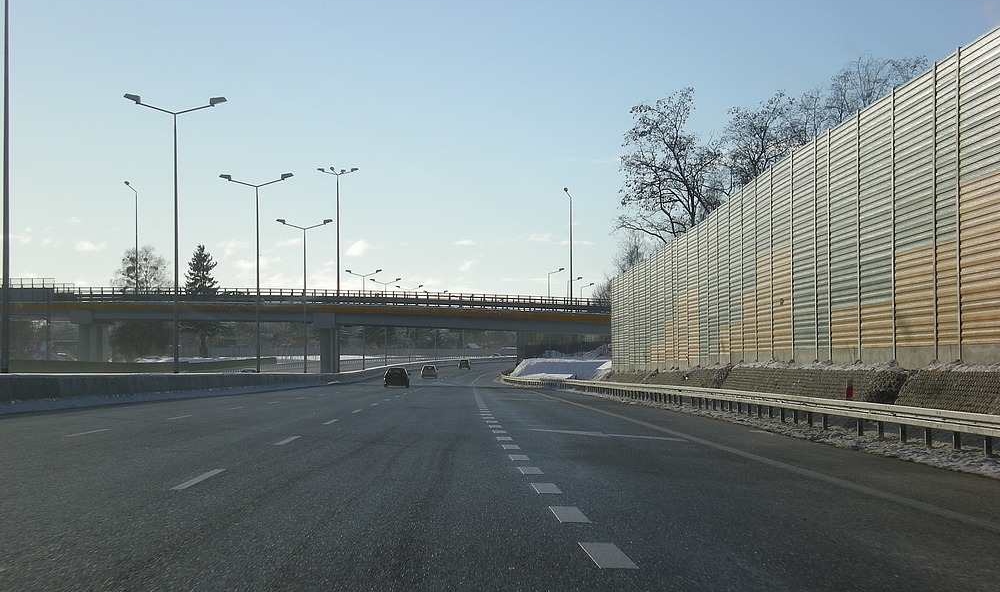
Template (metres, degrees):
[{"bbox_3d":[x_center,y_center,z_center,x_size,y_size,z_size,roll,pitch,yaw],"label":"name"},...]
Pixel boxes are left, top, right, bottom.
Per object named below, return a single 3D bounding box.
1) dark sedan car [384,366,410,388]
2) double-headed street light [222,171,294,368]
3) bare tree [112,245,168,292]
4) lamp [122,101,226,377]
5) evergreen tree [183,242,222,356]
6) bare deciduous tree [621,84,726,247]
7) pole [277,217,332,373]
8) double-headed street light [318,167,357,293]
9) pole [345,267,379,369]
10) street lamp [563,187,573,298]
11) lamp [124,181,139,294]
[{"bbox_3d":[-7.210,5.756,151.000,1.740,1.460,4.200,0,-2,-1],"label":"dark sedan car"},{"bbox_3d":[-14.626,-1.006,128.680,4.500,12.830,0.400,0,-2,-1],"label":"double-headed street light"},{"bbox_3d":[-47.039,1.207,279.722,7.600,16.180,7.200,0,-2,0],"label":"bare tree"},{"bbox_3d":[-13.985,-2.298,92.278,4.500,12.900,0.400,0,-2,-1],"label":"lamp"},{"bbox_3d":[-36.713,0.634,264.757,5.400,14.170,5.200,0,-2,0],"label":"evergreen tree"},{"bbox_3d":[10.057,-3.627,123.711,7.000,16.830,6.800,0,-2,0],"label":"bare deciduous tree"},{"bbox_3d":[-15.413,0.350,169.078,4.500,12.900,0.400,0,-2,-1],"label":"pole"},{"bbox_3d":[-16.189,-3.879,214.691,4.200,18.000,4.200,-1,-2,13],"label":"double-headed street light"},{"bbox_3d":[-16.541,3.392,260.774,4.400,13.140,0.400,0,-2,0],"label":"pole"},{"bbox_3d":[6.622,-4.299,206.788,0.400,12.330,2.200,-1,-2,18],"label":"street lamp"},{"bbox_3d":[-38.281,-5.284,221.772,0.400,13.260,2.300,-1,-2,19],"label":"lamp"}]

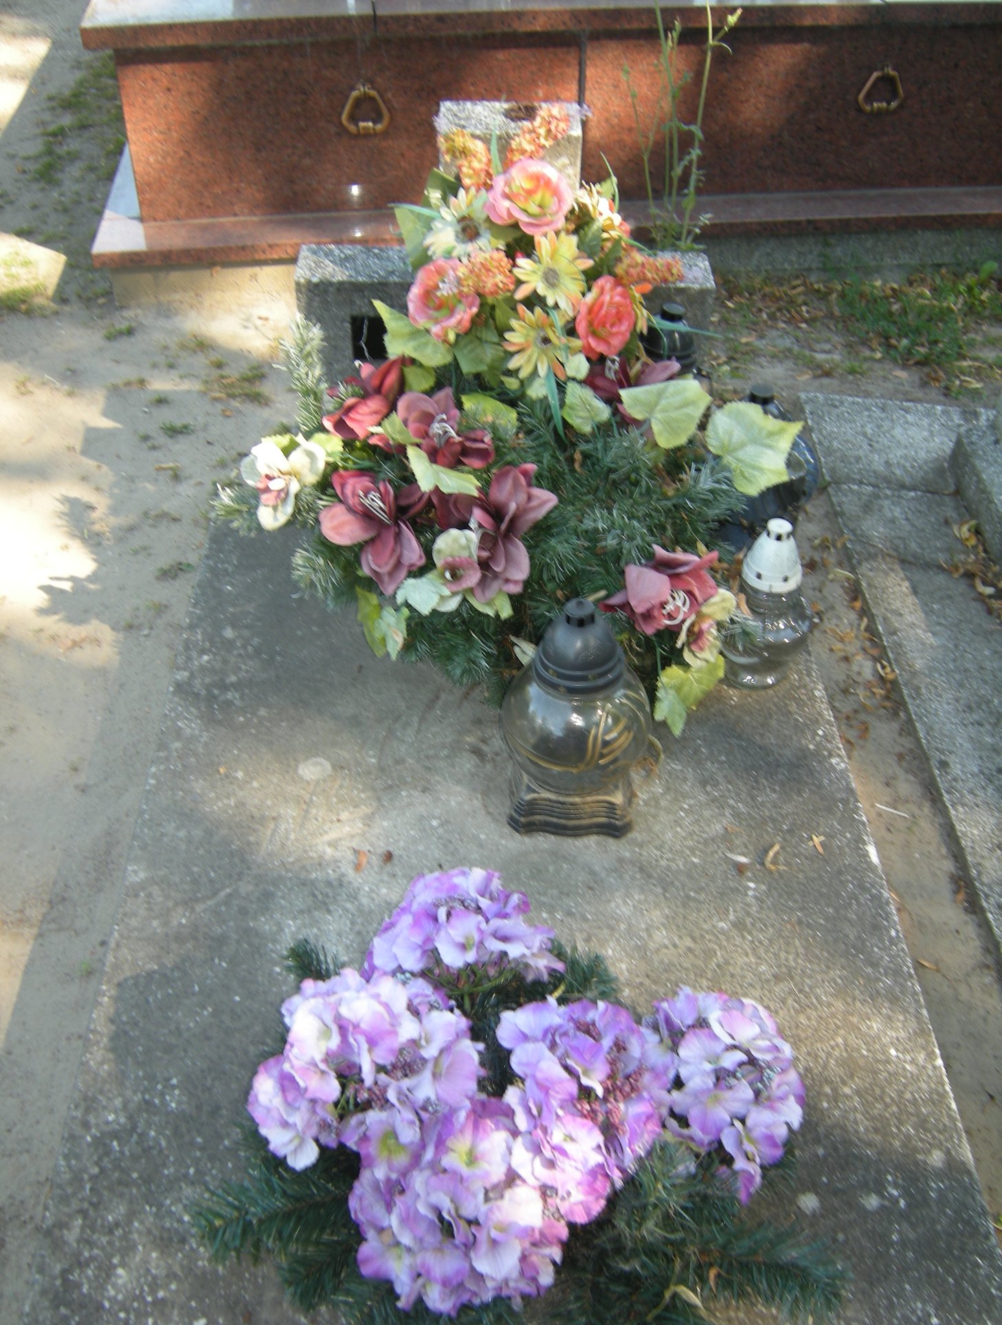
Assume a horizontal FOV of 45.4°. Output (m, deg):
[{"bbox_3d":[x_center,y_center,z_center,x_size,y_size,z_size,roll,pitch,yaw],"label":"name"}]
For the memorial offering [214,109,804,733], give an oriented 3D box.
[{"bbox_3d":[-0.011,-0.347,1.576,0.770,0.530,0.680,-1,42,-1],"label":"memorial offering"}]

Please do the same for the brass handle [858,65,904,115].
[{"bbox_3d":[0.868,-1.303,2.724,0.105,0.112,0.034,-5,42,-6],"label":"brass handle"}]

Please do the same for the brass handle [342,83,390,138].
[{"bbox_3d":[-0.295,-1.202,2.607,0.105,0.112,0.034,-5,42,-6],"label":"brass handle"}]

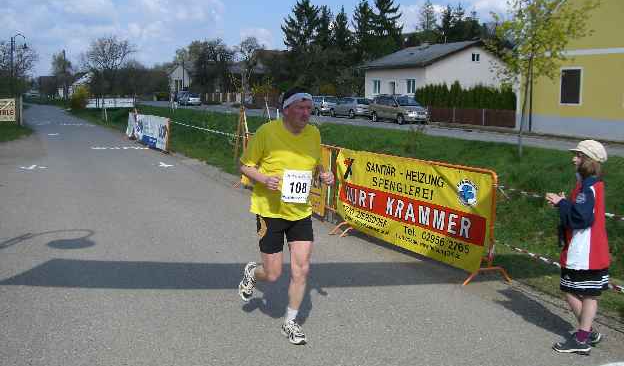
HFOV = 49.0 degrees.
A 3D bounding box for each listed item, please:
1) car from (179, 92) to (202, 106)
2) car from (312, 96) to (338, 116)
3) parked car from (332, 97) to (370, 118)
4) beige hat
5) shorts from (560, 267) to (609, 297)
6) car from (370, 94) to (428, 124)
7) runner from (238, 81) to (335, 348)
[{"bbox_3d":[-13.900,-9.503,77.422,1.740,1.470,4.300,-4,9,-28],"label":"car"},{"bbox_3d":[0.550,-6.232,54.655,1.750,1.500,4.350,-3,8,-24],"label":"car"},{"bbox_3d":[2.700,-5.476,49.005,1.750,1.460,4.300,-3,8,-25],"label":"parked car"},{"bbox_3d":[1.809,-0.206,4.482,0.235,0.150,0.205,2,8,18],"label":"beige hat"},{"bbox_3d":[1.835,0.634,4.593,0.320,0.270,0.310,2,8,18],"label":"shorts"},{"bbox_3d":[5.000,-4.298,39.477,1.790,1.690,4.450,-3,8,-25],"label":"car"},{"bbox_3d":[-0.197,0.206,4.889,0.640,1.750,0.750,-2,8,-18],"label":"runner"}]

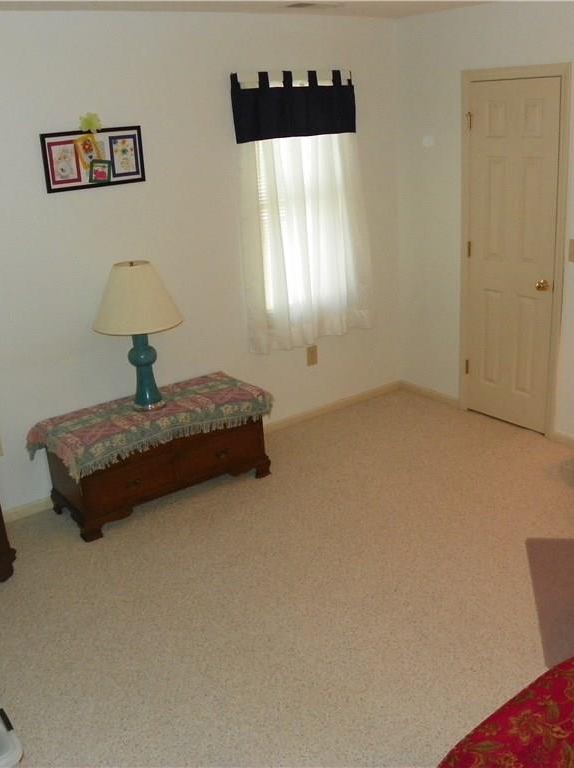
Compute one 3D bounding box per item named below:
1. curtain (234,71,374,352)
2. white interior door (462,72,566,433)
[{"bbox_3d":[0.116,-1.033,4.657,0.965,1.622,0.100,-17,23,-32],"label":"curtain"},{"bbox_3d":[1.317,-0.715,4.537,0.050,2.040,0.647,-17,23,-32],"label":"white interior door"}]

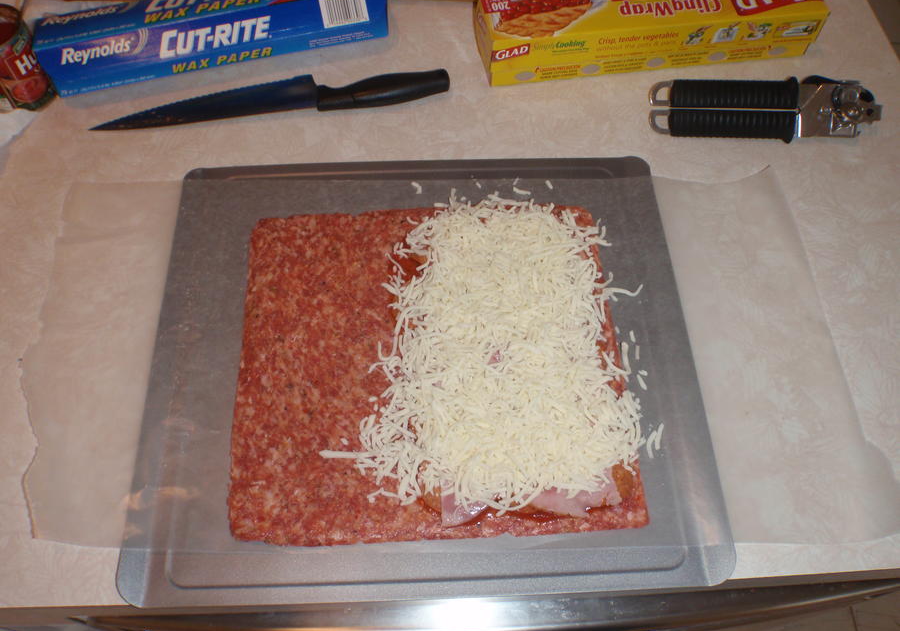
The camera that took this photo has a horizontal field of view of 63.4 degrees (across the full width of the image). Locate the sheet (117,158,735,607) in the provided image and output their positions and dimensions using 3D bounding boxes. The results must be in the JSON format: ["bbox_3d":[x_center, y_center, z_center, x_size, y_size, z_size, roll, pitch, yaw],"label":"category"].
[{"bbox_3d":[-0.020,0.021,0.551,0.400,0.014,0.361,-2,61,-1],"label":"sheet"}]

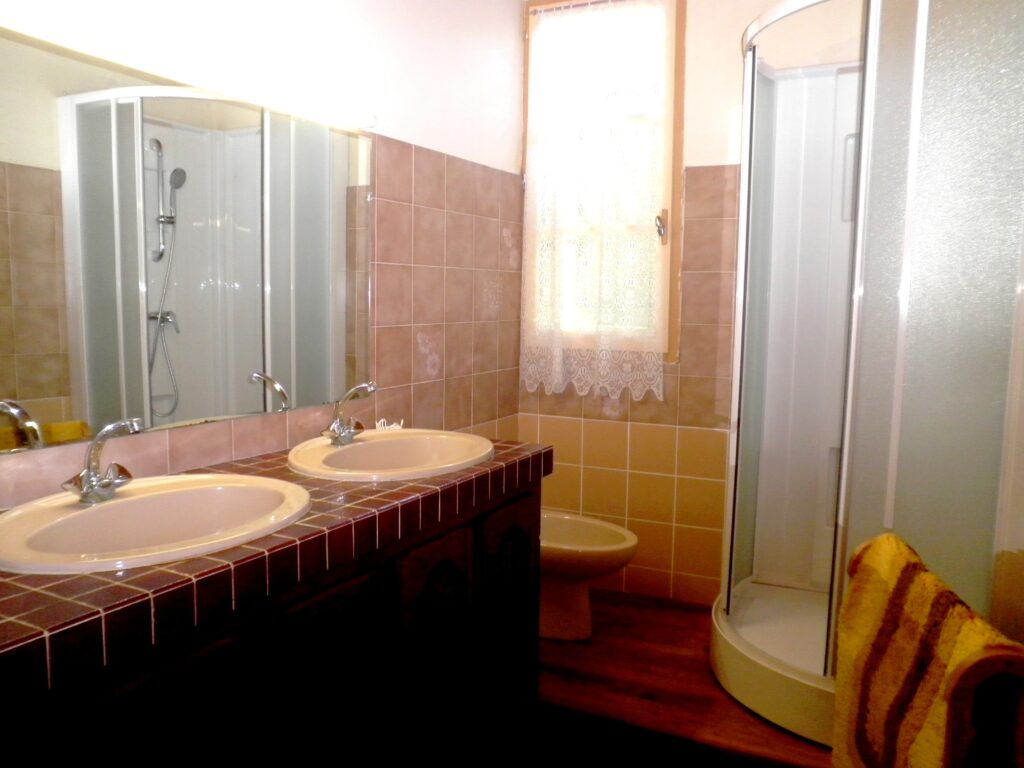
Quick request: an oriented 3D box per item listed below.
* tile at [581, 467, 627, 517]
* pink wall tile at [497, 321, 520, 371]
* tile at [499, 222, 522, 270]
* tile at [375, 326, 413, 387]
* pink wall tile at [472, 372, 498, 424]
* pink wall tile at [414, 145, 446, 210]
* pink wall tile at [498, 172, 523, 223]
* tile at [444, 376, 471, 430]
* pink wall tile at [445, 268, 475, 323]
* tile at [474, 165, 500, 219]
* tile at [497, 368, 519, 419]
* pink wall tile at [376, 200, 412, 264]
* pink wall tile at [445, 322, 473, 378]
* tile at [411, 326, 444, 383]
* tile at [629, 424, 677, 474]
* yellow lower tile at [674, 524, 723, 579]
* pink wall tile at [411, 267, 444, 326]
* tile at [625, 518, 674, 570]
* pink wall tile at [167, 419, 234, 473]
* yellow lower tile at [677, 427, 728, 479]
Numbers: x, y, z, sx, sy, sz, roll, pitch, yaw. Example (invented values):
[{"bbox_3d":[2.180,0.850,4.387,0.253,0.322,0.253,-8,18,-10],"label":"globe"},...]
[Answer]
[{"bbox_3d":[0.386,0.448,3.209,0.198,0.198,0.012,4,7,27],"label":"tile"},{"bbox_3d":[-0.013,-0.162,3.200,0.010,0.200,0.200,4,7,27],"label":"pink wall tile"},{"bbox_3d":[-0.007,-0.567,3.165,0.010,0.198,0.198,4,7,27],"label":"tile"},{"bbox_3d":[-0.386,-0.089,2.529,0.012,0.198,0.198,4,7,27],"label":"tile"},{"bbox_3d":[-0.108,0.054,3.045,0.010,0.200,0.200,4,7,27],"label":"pink wall tile"},{"bbox_3d":[-0.287,-0.704,2.638,0.012,0.198,0.198,4,7,27],"label":"pink wall tile"},{"bbox_3d":[-0.006,-0.753,3.136,0.010,0.200,0.200,4,7,27],"label":"pink wall tile"},{"bbox_3d":[-0.204,0.072,2.904,0.012,0.198,0.198,4,7,27],"label":"tile"},{"bbox_3d":[-0.199,-0.325,2.859,0.012,0.198,0.198,4,7,27],"label":"pink wall tile"},{"bbox_3d":[-0.098,-0.734,2.959,0.010,0.200,0.200,4,7,27],"label":"tile"},{"bbox_3d":[-0.015,0.036,3.222,0.010,0.200,0.200,4,7,27],"label":"tile"},{"bbox_3d":[-0.380,-0.487,2.455,0.010,0.198,0.198,4,7,27],"label":"pink wall tile"},{"bbox_3d":[-0.199,-0.125,2.855,0.010,0.198,0.198,4,7,27],"label":"pink wall tile"},{"bbox_3d":[-0.292,-0.107,2.677,0.010,0.198,0.198,4,7,27],"label":"tile"},{"bbox_3d":[0.566,0.262,3.095,0.198,0.198,0.012,4,7,27],"label":"tile"},{"bbox_3d":[0.730,0.662,3.018,0.200,0.200,0.010,4,7,27],"label":"yellow lower tile"},{"bbox_3d":[-0.289,-0.305,2.655,0.010,0.198,0.198,4,7,27],"label":"pink wall tile"},{"bbox_3d":[0.567,0.662,3.112,0.198,0.198,0.010,4,7,27],"label":"tile"},{"bbox_3d":[-0.737,0.143,1.813,0.010,0.125,0.200,4,7,27],"label":"pink wall tile"},{"bbox_3d":[0.744,0.274,3.004,0.198,0.198,0.012,4,7,27],"label":"yellow lower tile"}]

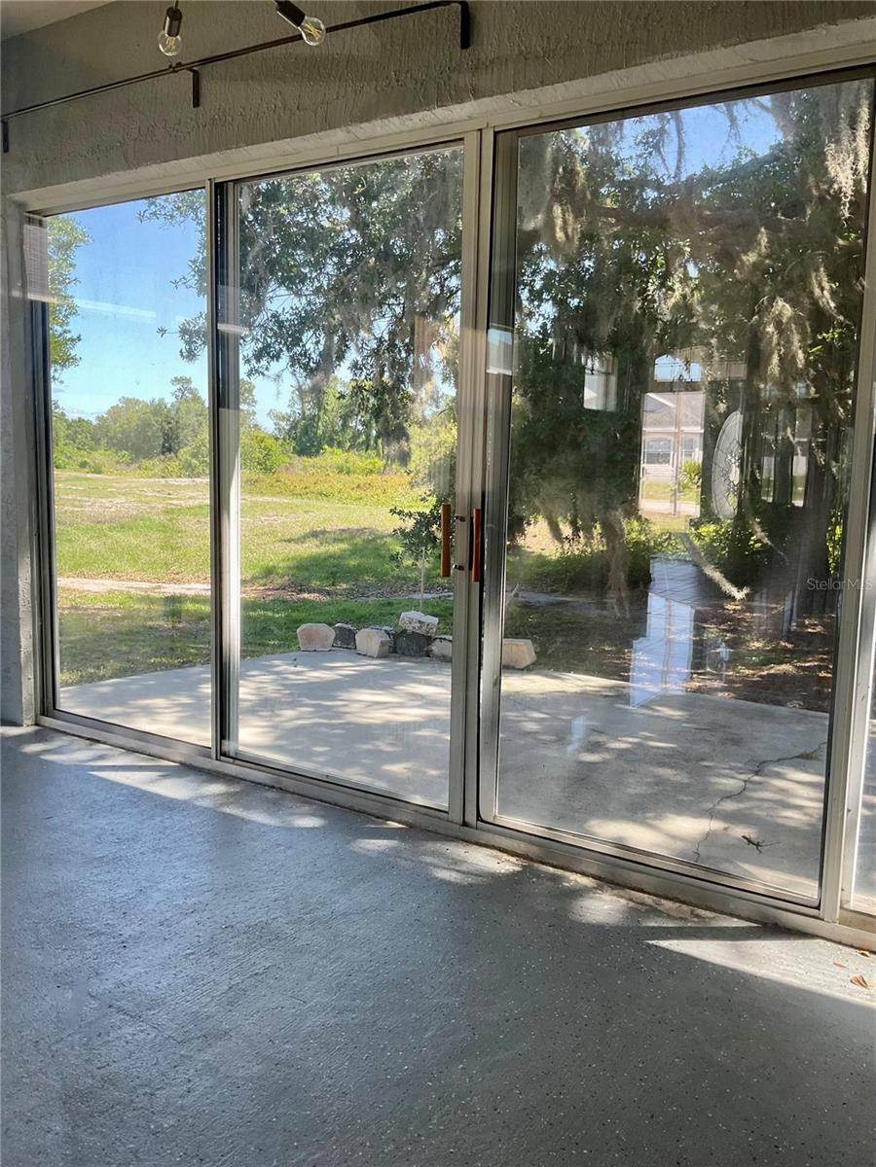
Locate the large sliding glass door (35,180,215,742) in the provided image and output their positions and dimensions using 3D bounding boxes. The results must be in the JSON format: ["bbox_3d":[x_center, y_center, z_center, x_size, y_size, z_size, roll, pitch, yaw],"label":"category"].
[{"bbox_3d":[-1.408,-0.465,4.286,1.177,2.284,0.060,6,9,32],"label":"large sliding glass door"}]

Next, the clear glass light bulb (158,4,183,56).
[{"bbox_3d":[-0.668,-1.381,2.450,0.060,0.118,0.060,5,39,-18],"label":"clear glass light bulb"}]

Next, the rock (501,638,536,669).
[{"bbox_3d":[0.541,0.479,6.831,0.295,0.205,0.150,2,8,5],"label":"rock"}]

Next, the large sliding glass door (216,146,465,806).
[{"bbox_3d":[-0.403,-0.361,3.642,1.200,2.278,0.060,6,9,32],"label":"large sliding glass door"}]

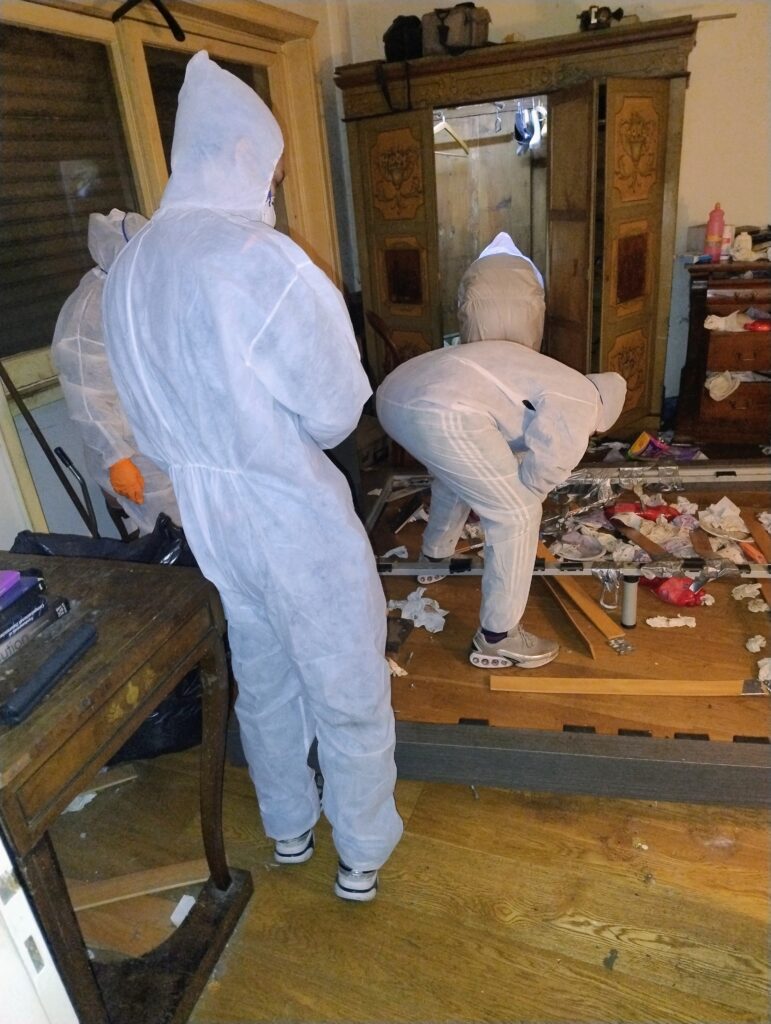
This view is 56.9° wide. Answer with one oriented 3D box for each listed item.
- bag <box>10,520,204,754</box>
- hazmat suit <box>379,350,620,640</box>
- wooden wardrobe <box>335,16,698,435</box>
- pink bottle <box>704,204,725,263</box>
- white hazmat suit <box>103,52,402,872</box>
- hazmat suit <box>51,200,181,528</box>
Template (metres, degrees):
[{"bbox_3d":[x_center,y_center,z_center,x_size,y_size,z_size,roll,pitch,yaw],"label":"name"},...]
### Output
[{"bbox_3d":[-0.748,0.363,2.179,0.570,0.580,0.480,-6,24,0],"label":"bag"},{"bbox_3d":[0.390,-0.126,2.394,0.790,0.900,0.650,-8,24,-5],"label":"hazmat suit"},{"bbox_3d":[0.798,-1.594,4.353,1.888,2.090,0.620,5,26,23],"label":"wooden wardrobe"},{"bbox_3d":[1.717,-1.455,3.711,0.082,0.290,0.082,-6,24,0],"label":"pink bottle"},{"bbox_3d":[-0.210,0.013,1.433,0.510,1.630,0.440,17,32,40],"label":"white hazmat suit"},{"bbox_3d":[-0.736,-0.231,2.309,0.440,1.380,0.500,-18,27,-25],"label":"hazmat suit"}]

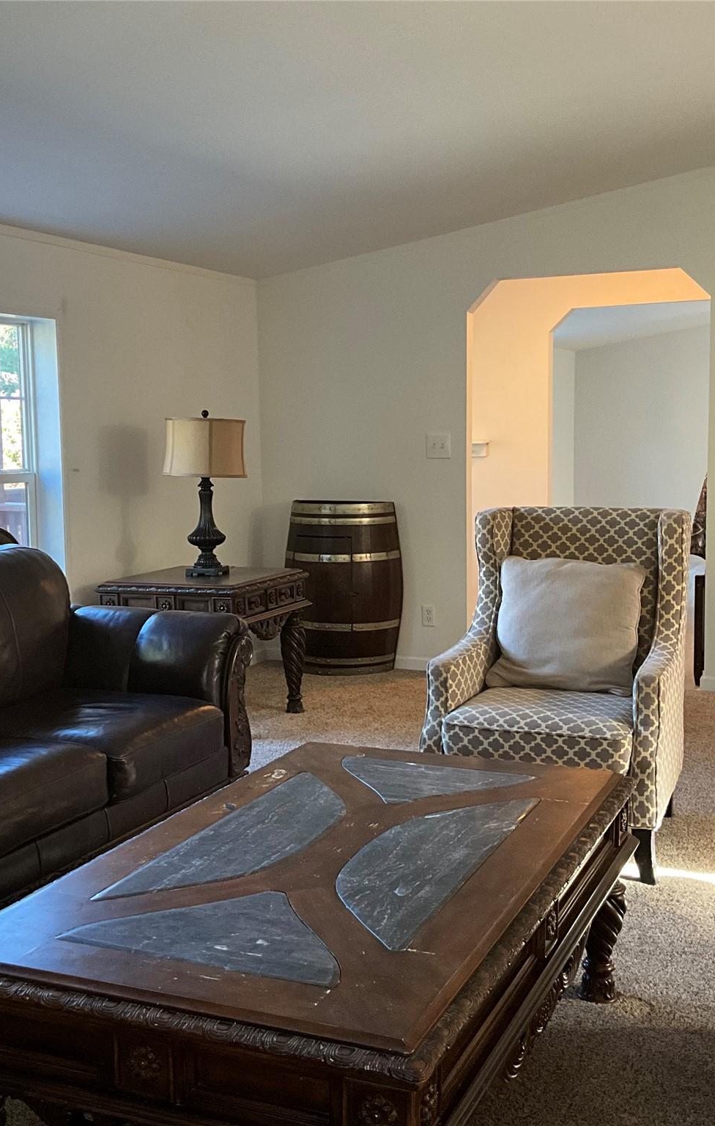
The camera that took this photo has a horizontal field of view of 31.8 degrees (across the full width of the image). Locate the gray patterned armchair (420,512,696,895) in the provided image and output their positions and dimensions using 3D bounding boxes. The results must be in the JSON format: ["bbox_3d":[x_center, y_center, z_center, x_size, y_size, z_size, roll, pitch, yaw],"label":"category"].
[{"bbox_3d":[0.647,0.350,3.937,0.720,1.010,0.780,1,6,23],"label":"gray patterned armchair"}]

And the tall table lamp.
[{"bbox_3d":[-0.686,-0.321,5.764,0.380,0.745,0.380,2,6,26],"label":"tall table lamp"}]

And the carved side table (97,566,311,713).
[{"bbox_3d":[-0.677,0.381,5.723,0.730,0.645,0.690,2,6,26],"label":"carved side table"}]

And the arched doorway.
[{"bbox_3d":[1.150,-0.412,6.344,1.240,2.040,0.120,2,6,26],"label":"arched doorway"}]

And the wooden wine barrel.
[{"bbox_3d":[-0.135,0.135,6.774,0.680,0.910,0.350,2,6,26],"label":"wooden wine barrel"}]

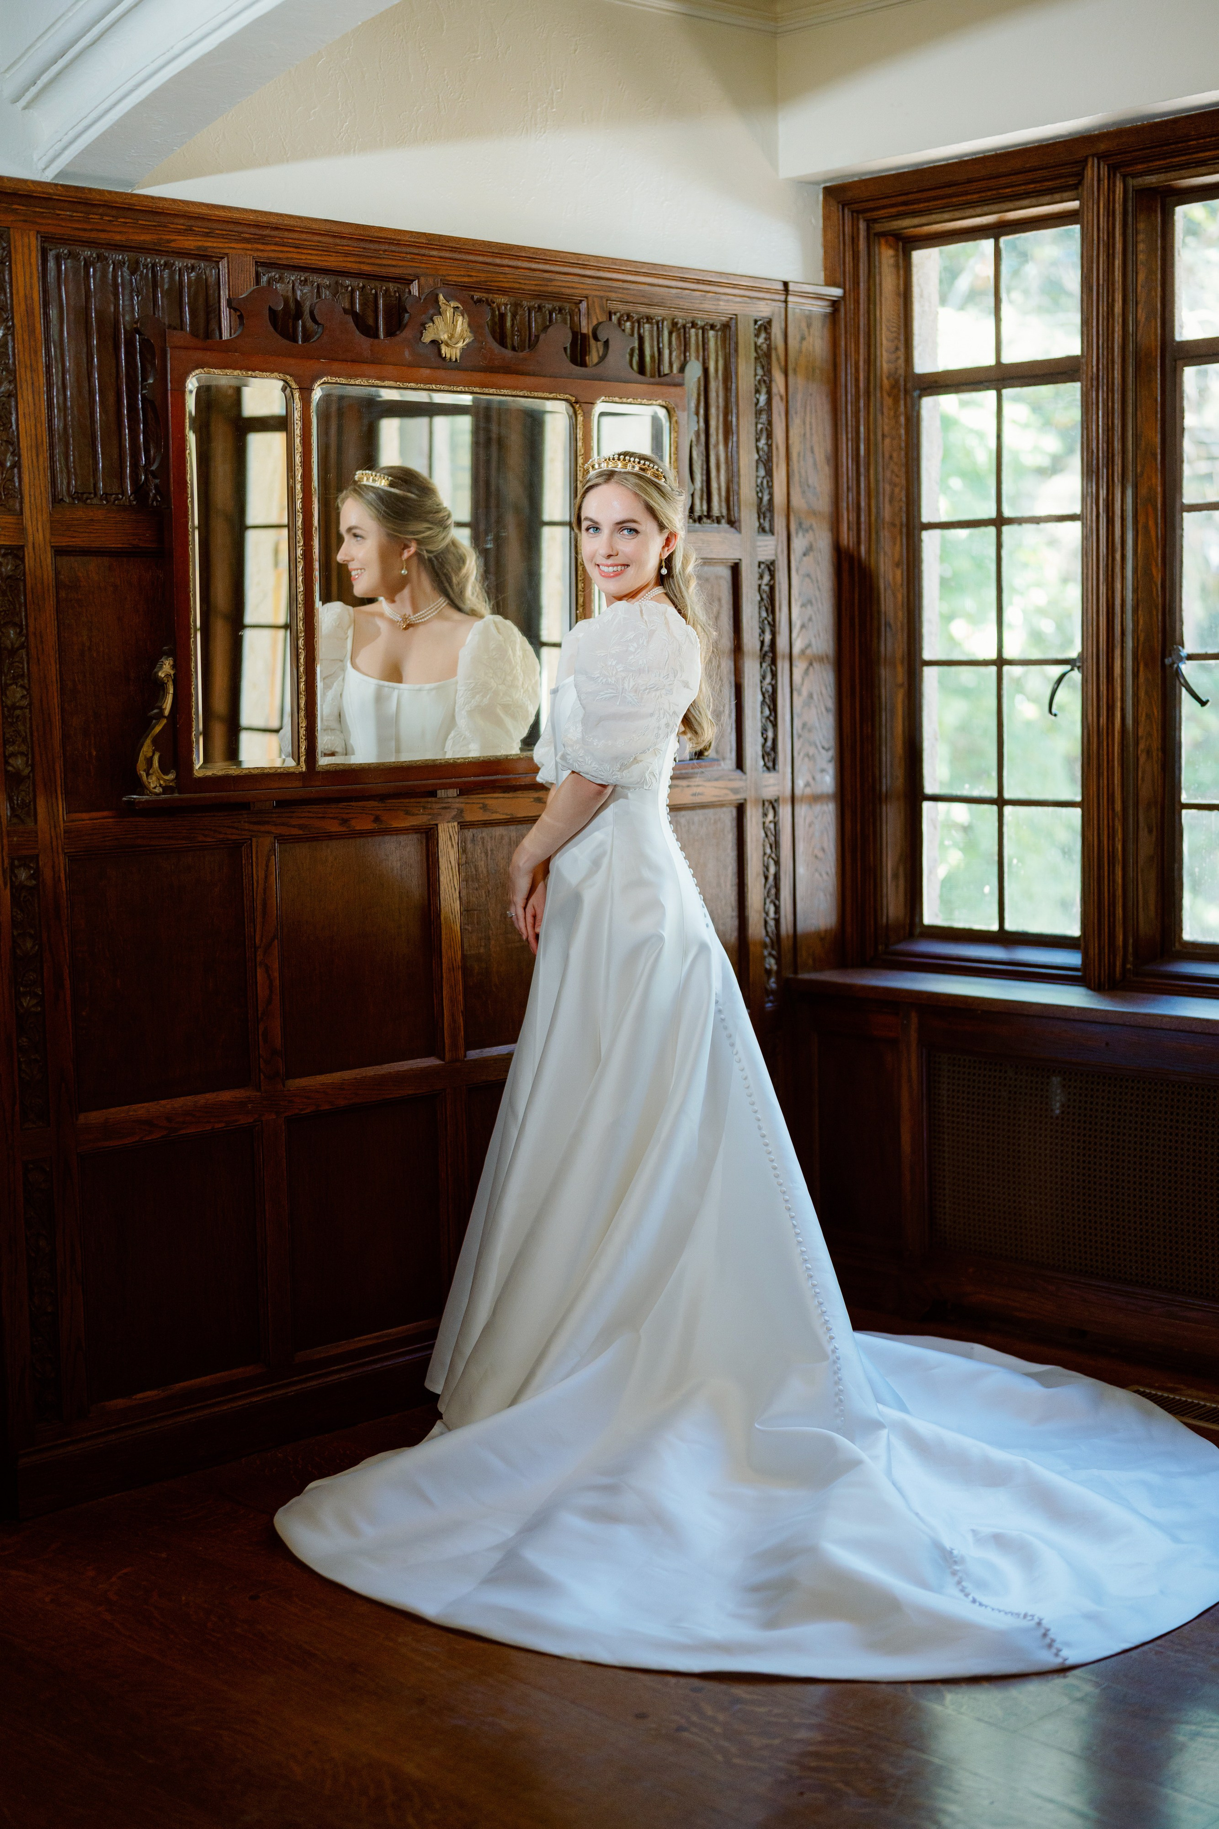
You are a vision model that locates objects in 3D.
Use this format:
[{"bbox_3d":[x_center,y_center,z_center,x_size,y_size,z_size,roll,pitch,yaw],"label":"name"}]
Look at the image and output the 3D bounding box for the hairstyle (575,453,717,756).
[{"bbox_3d":[0.058,-0.537,4.360,0.205,0.510,0.285,0,6,15],"label":"hairstyle"}]

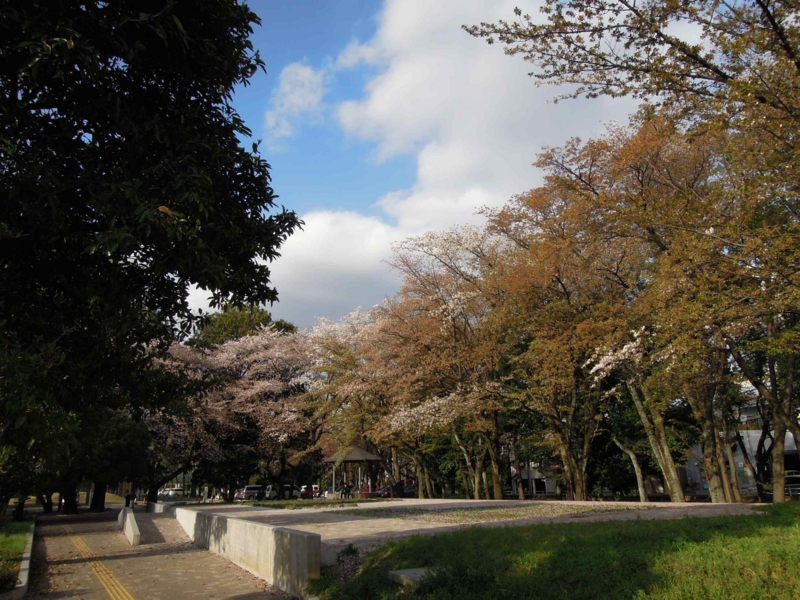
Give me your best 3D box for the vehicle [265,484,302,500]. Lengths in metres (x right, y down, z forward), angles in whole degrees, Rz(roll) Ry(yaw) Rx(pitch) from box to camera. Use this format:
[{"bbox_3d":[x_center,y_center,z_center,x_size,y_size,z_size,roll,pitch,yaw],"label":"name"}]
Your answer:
[{"bbox_3d":[-15.440,25.670,73.700,4.700,1.990,1.710,11,-22,-33],"label":"vehicle"}]

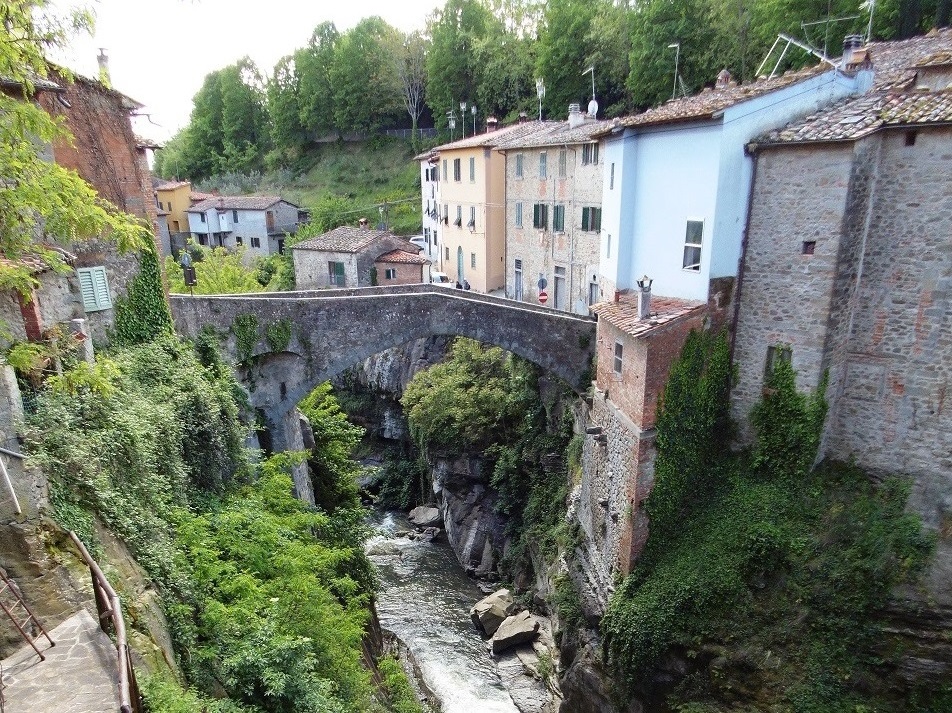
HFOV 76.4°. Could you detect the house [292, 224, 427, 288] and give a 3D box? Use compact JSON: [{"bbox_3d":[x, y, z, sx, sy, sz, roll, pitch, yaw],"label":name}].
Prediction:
[{"bbox_3d":[-8.937,-7.587,46.380,6.894,4.300,7.001,10,18,35],"label":"house"}]

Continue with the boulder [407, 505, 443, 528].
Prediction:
[{"bbox_3d":[-3.225,10.049,37.862,1.950,1.000,1.500,-6,16,-19],"label":"boulder"}]

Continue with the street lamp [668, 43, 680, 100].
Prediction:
[{"bbox_3d":[9.563,-13.624,28.989,0.650,2.513,0.200,-2,15,-5],"label":"street lamp"}]

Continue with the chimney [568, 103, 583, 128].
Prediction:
[{"bbox_3d":[5.593,-13.585,34.165,0.650,1.322,0.620,-13,19,-38],"label":"chimney"}]

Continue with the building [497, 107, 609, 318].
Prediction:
[{"bbox_3d":[7.190,-8.474,34.833,8.400,10.500,7.600,-12,19,-37],"label":"building"}]

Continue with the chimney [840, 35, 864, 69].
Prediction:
[{"bbox_3d":[13.794,-11.125,22.213,0.580,1.275,0.580,-9,17,-29],"label":"chimney"}]

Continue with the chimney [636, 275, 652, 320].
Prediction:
[{"bbox_3d":[6.771,-2.355,24.226,0.500,1.780,0.500,-2,15,-5],"label":"chimney"}]

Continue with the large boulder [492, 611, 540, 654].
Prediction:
[{"bbox_3d":[2.020,13.338,29.437,2.000,1.200,1.500,-11,18,-34],"label":"large boulder"}]

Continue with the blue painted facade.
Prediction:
[{"bbox_3d":[9.938,-7.303,26.669,6.600,8.400,7.600,-8,17,-27],"label":"blue painted facade"}]

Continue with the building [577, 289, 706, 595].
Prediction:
[{"bbox_3d":[7.115,3.148,26.381,2.958,12.000,6.200,-1,15,-2],"label":"building"}]

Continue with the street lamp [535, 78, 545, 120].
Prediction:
[{"bbox_3d":[4.017,-15.994,37.659,0.650,2.432,0.500,11,19,37],"label":"street lamp"}]

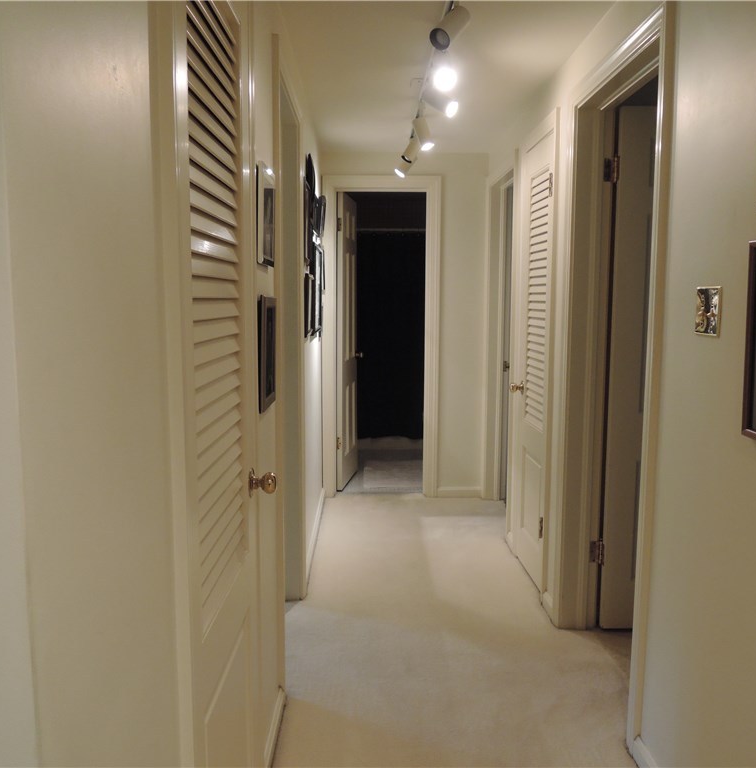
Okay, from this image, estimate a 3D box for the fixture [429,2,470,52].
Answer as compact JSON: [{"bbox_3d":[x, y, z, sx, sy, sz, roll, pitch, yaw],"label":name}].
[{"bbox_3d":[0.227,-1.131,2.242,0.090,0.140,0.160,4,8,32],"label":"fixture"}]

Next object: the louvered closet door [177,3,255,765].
[{"bbox_3d":[-0.310,0.140,1.388,0.036,2.030,0.670,0,7,-1],"label":"louvered closet door"}]

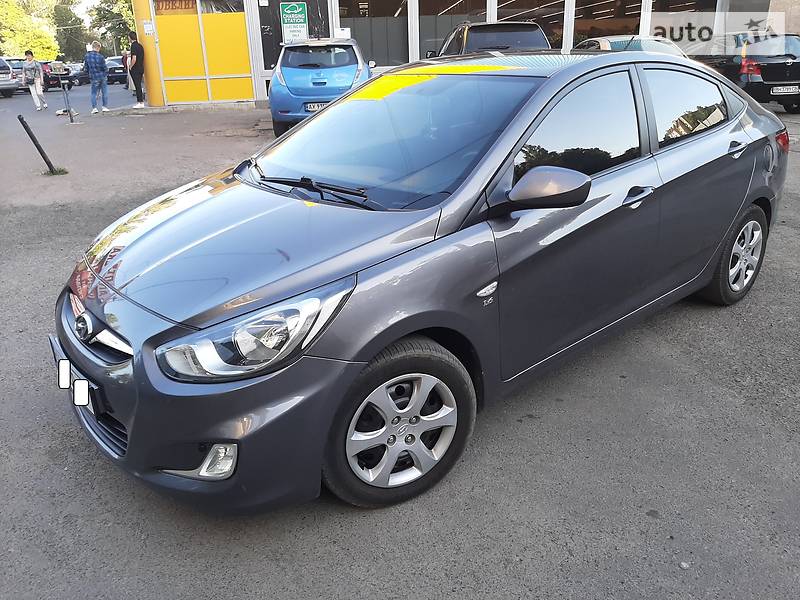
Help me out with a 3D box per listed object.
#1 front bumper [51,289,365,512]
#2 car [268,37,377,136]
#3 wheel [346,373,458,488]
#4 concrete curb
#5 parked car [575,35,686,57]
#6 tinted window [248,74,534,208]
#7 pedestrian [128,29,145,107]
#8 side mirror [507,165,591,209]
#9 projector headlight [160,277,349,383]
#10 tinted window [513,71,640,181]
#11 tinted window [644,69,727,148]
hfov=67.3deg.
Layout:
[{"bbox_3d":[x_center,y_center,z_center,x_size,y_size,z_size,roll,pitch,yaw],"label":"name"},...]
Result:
[{"bbox_3d":[-0.887,0.203,2.265,0.660,0.520,1.680,-19,28,-35],"label":"front bumper"},{"bbox_3d":[-1.640,-4.378,12.150,1.790,1.550,4.430,-4,22,-6],"label":"car"},{"bbox_3d":[-0.013,0.416,2.038,0.410,0.410,0.140,-14,26,-26],"label":"wheel"},{"bbox_3d":[-5.380,-4.979,15.583,3.900,0.170,0.380,-6,22,-11],"label":"concrete curb"},{"bbox_3d":[4.331,-4.602,12.234,1.740,1.470,4.400,-4,23,-5],"label":"parked car"},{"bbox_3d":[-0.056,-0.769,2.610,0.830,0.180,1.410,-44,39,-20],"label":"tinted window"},{"bbox_3d":[-6.906,-5.955,15.651,0.320,1.790,0.470,14,27,32],"label":"pedestrian"},{"bbox_3d":[0.501,-0.384,2.032,0.140,0.145,0.250,-19,27,-35],"label":"side mirror"},{"bbox_3d":[-0.410,0.053,1.764,0.530,0.230,0.370,-19,27,-35],"label":"projector headlight"},{"bbox_3d":[0.695,-0.665,2.360,0.950,0.430,0.070,-19,5,-35],"label":"tinted window"},{"bbox_3d":[1.405,-0.951,2.900,0.770,0.355,0.090,-19,9,-35],"label":"tinted window"}]

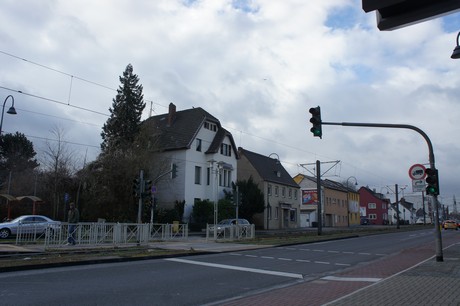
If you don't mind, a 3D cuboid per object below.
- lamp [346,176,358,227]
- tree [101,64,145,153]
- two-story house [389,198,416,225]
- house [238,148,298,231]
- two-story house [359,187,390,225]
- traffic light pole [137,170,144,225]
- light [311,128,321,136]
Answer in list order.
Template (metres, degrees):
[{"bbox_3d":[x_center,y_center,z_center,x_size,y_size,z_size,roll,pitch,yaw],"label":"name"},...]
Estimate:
[{"bbox_3d":[22.805,9.053,66.206,2.100,9.400,0.400,-5,-12,34],"label":"lamp"},{"bbox_3d":[-13.007,-1.366,45.016,6.000,20.800,6.000,-5,-12,34],"label":"tree"},{"bbox_3d":[63.638,22.063,133.868,8.000,9.500,11.000,-5,-12,34],"label":"two-story house"},{"bbox_3d":[4.728,5.568,52.772,7.600,10.700,12.000,-5,-12,34],"label":"house"},{"bbox_3d":[39.681,15.559,102.813,9.200,10.200,10.000,-5,-12,34],"label":"two-story house"},{"bbox_3d":[-4.340,2.665,17.500,0.170,3.640,0.170,-5,-12,34],"label":"traffic light pole"},{"bbox_3d":[3.643,-0.877,15.143,0.360,0.400,0.380,-5,-12,34],"label":"light"}]

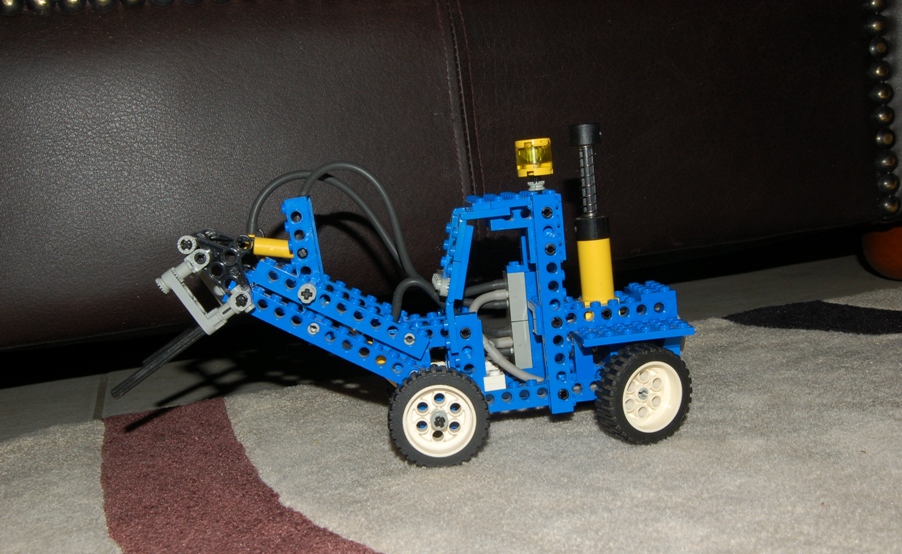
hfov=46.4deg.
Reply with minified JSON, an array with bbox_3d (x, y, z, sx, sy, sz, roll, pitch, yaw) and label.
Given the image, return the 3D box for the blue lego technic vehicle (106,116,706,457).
[{"bbox_3d":[-0.022,0.009,0.475,0.251,0.138,0.091,-6,6,-4],"label":"blue lego technic vehicle"}]

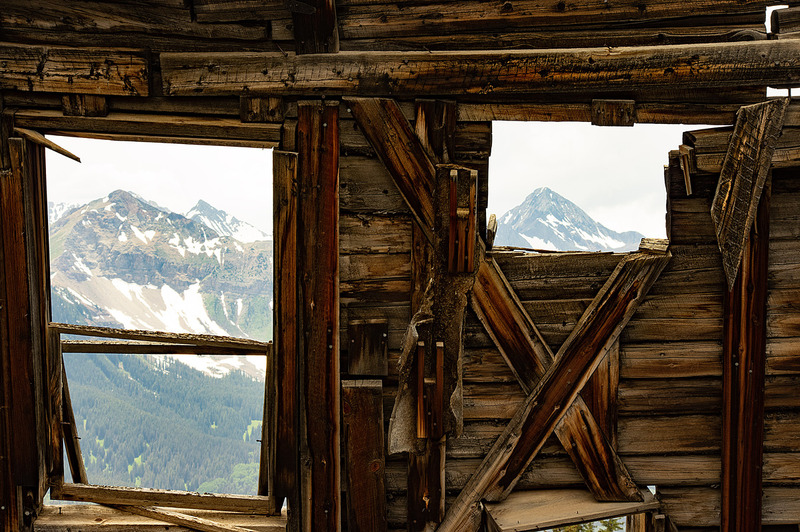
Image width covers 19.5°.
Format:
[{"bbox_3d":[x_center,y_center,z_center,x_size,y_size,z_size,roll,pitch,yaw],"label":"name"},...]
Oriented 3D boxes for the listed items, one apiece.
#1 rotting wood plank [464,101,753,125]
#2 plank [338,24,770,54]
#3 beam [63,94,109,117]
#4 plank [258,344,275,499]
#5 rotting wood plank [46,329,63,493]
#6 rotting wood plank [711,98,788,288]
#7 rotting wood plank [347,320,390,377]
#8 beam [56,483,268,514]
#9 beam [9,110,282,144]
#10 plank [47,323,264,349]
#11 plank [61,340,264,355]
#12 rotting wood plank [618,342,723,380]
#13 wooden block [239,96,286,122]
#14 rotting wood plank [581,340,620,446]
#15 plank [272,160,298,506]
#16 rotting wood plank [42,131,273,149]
[{"bbox_3d":[0.727,-0.555,8.456,1.070,0.080,0.045,1,5,2],"label":"rotting wood plank"},{"bbox_3d":[0.590,-0.865,8.901,1.649,0.076,0.050,-2,6,0],"label":"plank"},{"bbox_3d":[-1.144,-0.583,8.469,0.165,0.085,0.050,0,5,2],"label":"beam"},{"bbox_3d":[-0.492,0.572,8.626,0.036,0.570,0.040,3,5,2],"label":"plank"},{"bbox_3d":[-1.331,0.568,9.034,0.048,0.659,0.050,-1,6,0],"label":"rotting wood plank"},{"bbox_3d":[1.277,-0.282,8.716,0.164,0.733,0.045,16,6,-2],"label":"rotting wood plank"},{"bbox_3d":[-0.115,0.300,8.468,0.143,0.192,0.030,0,5,2],"label":"rotting wood plank"},{"bbox_3d":[-0.920,0.909,9.073,0.864,0.066,0.055,3,6,0],"label":"beam"},{"bbox_3d":[-0.967,-0.532,8.889,1.029,0.072,0.090,2,6,0],"label":"beam"},{"bbox_3d":[-0.886,0.257,8.556,0.805,0.040,0.040,4,5,2],"label":"plank"},{"bbox_3d":[-0.876,0.306,8.640,0.755,0.040,0.035,1,5,2],"label":"plank"},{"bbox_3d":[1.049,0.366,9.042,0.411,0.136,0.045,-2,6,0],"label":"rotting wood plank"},{"bbox_3d":[-0.498,-0.569,8.444,0.162,0.095,0.055,2,5,2],"label":"wooden block"},{"bbox_3d":[0.772,0.493,9.016,0.147,0.445,0.045,1,7,0],"label":"rotting wood plank"},{"bbox_3d":[-0.418,0.243,8.516,0.088,1.320,0.045,0,5,2],"label":"plank"},{"bbox_3d":[-0.927,-0.482,8.945,0.898,0.031,0.060,2,6,0],"label":"rotting wood plank"}]

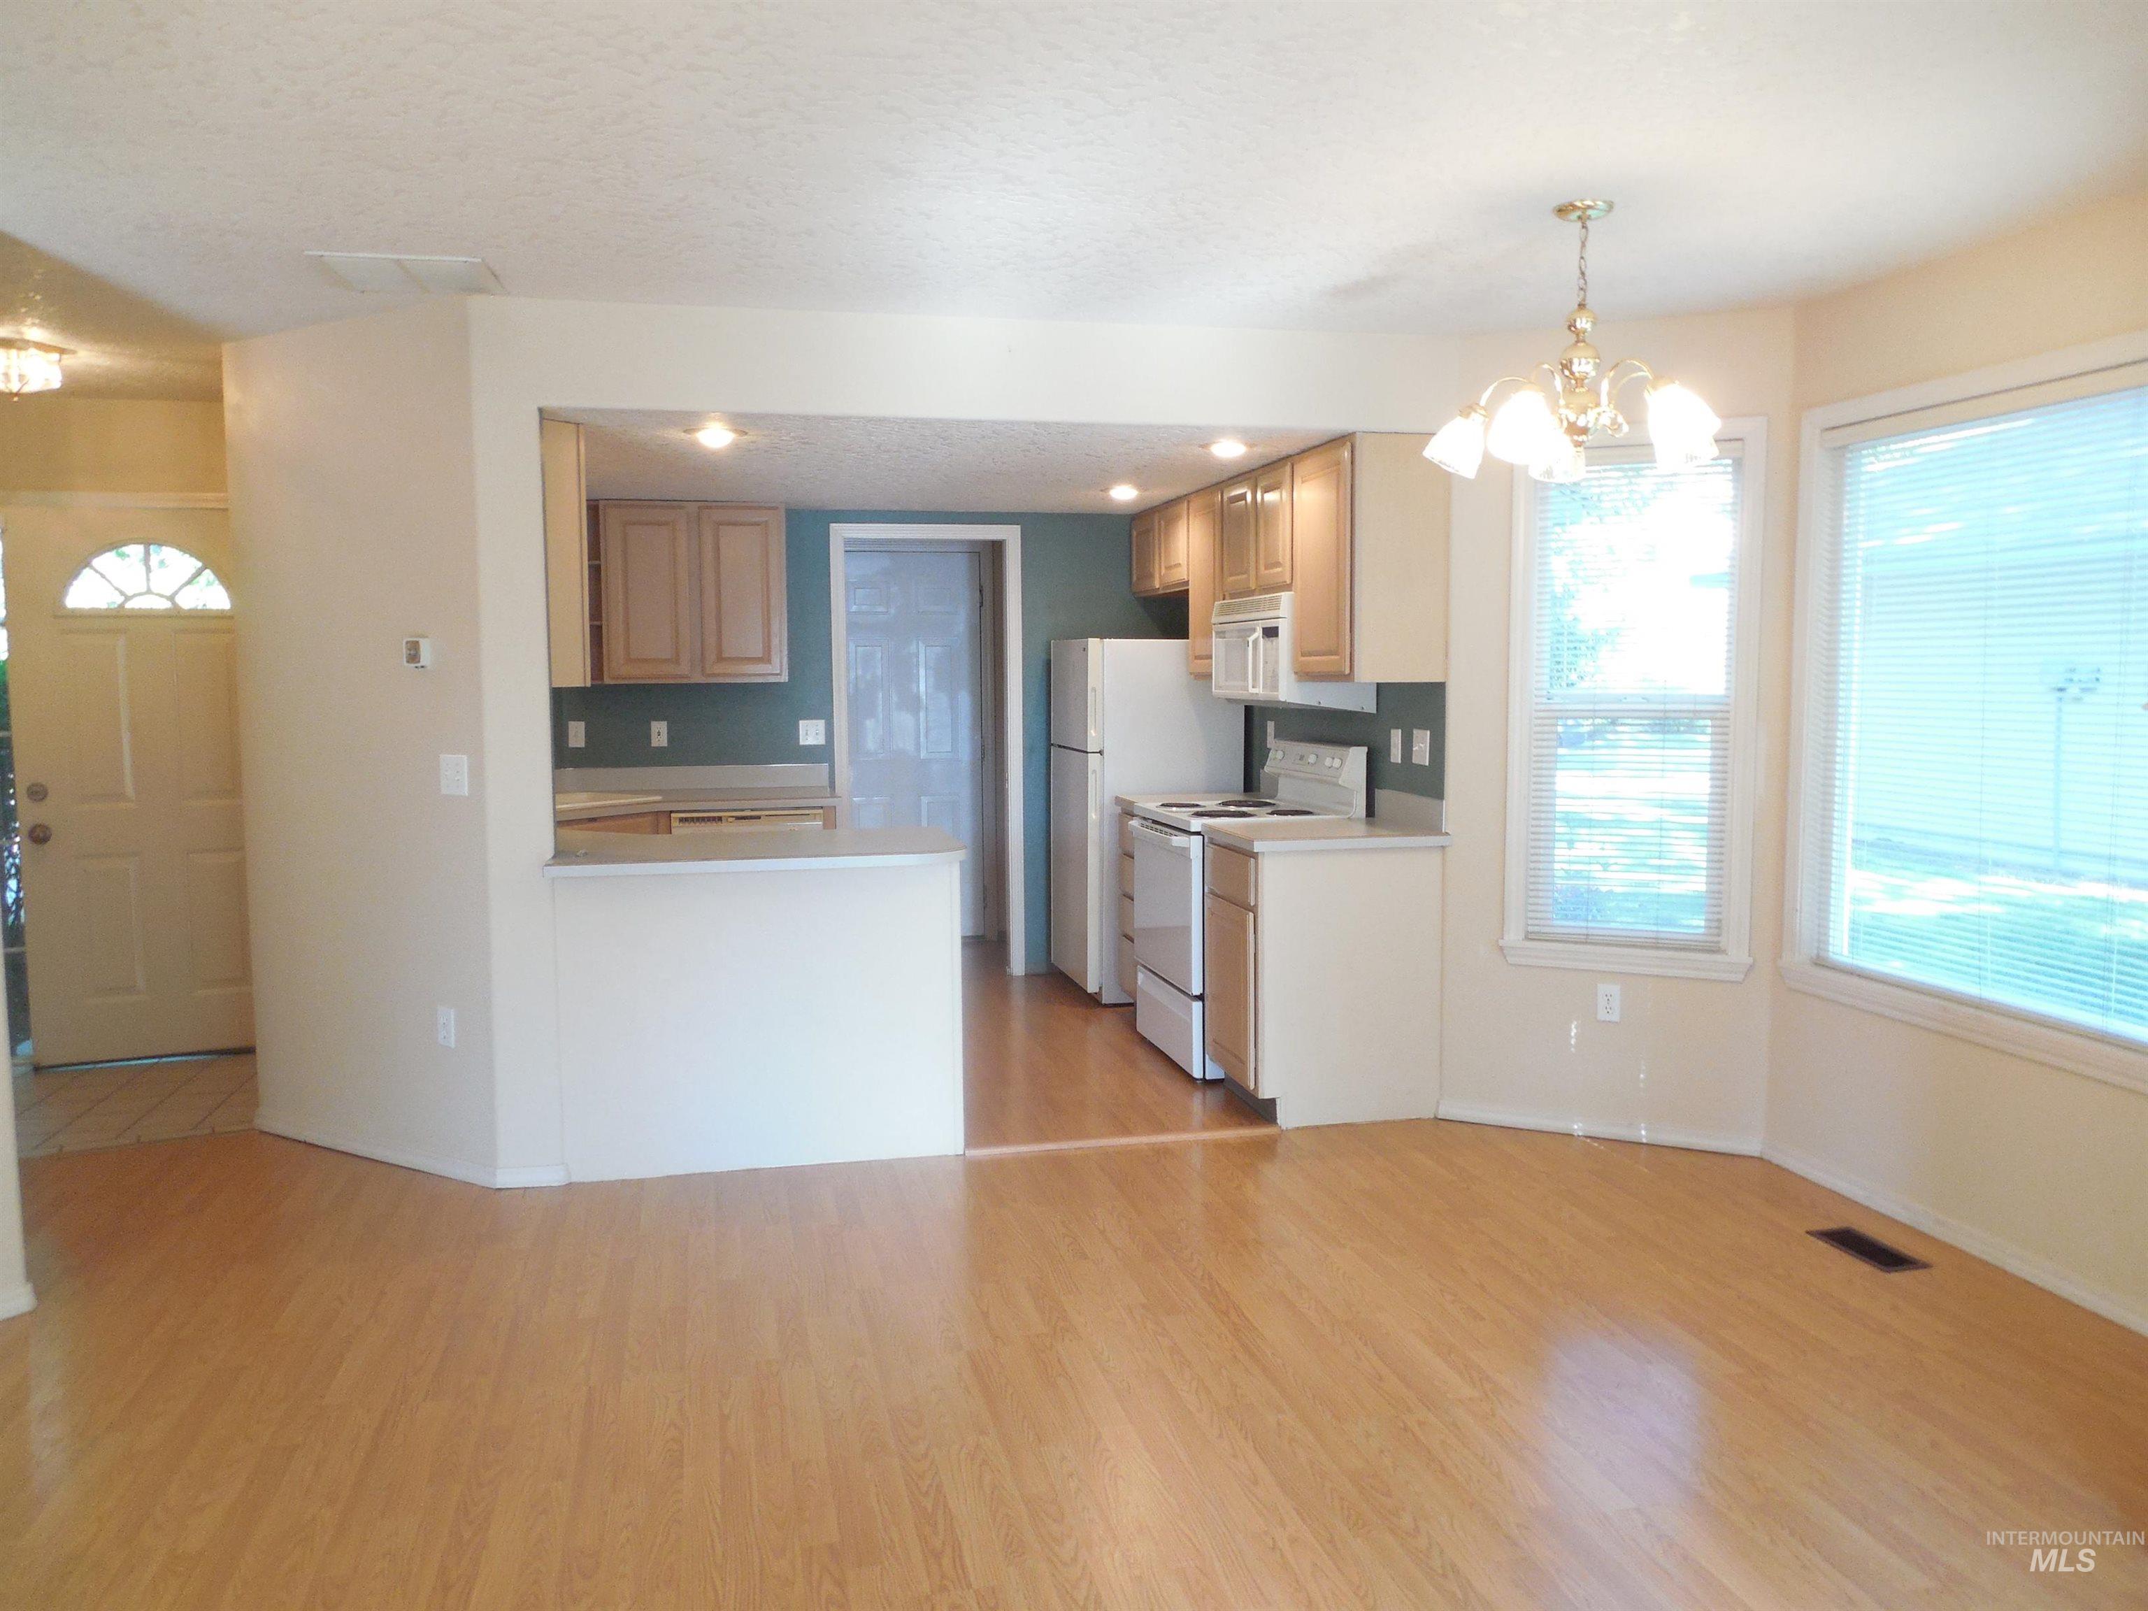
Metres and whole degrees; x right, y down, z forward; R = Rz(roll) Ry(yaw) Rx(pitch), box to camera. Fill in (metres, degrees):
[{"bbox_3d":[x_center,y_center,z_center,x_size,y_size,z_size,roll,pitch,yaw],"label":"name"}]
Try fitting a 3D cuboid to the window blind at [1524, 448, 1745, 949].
[{"bbox_3d":[1.649,-0.321,4.603,0.575,1.495,0.050,2,6,24],"label":"window blind"}]

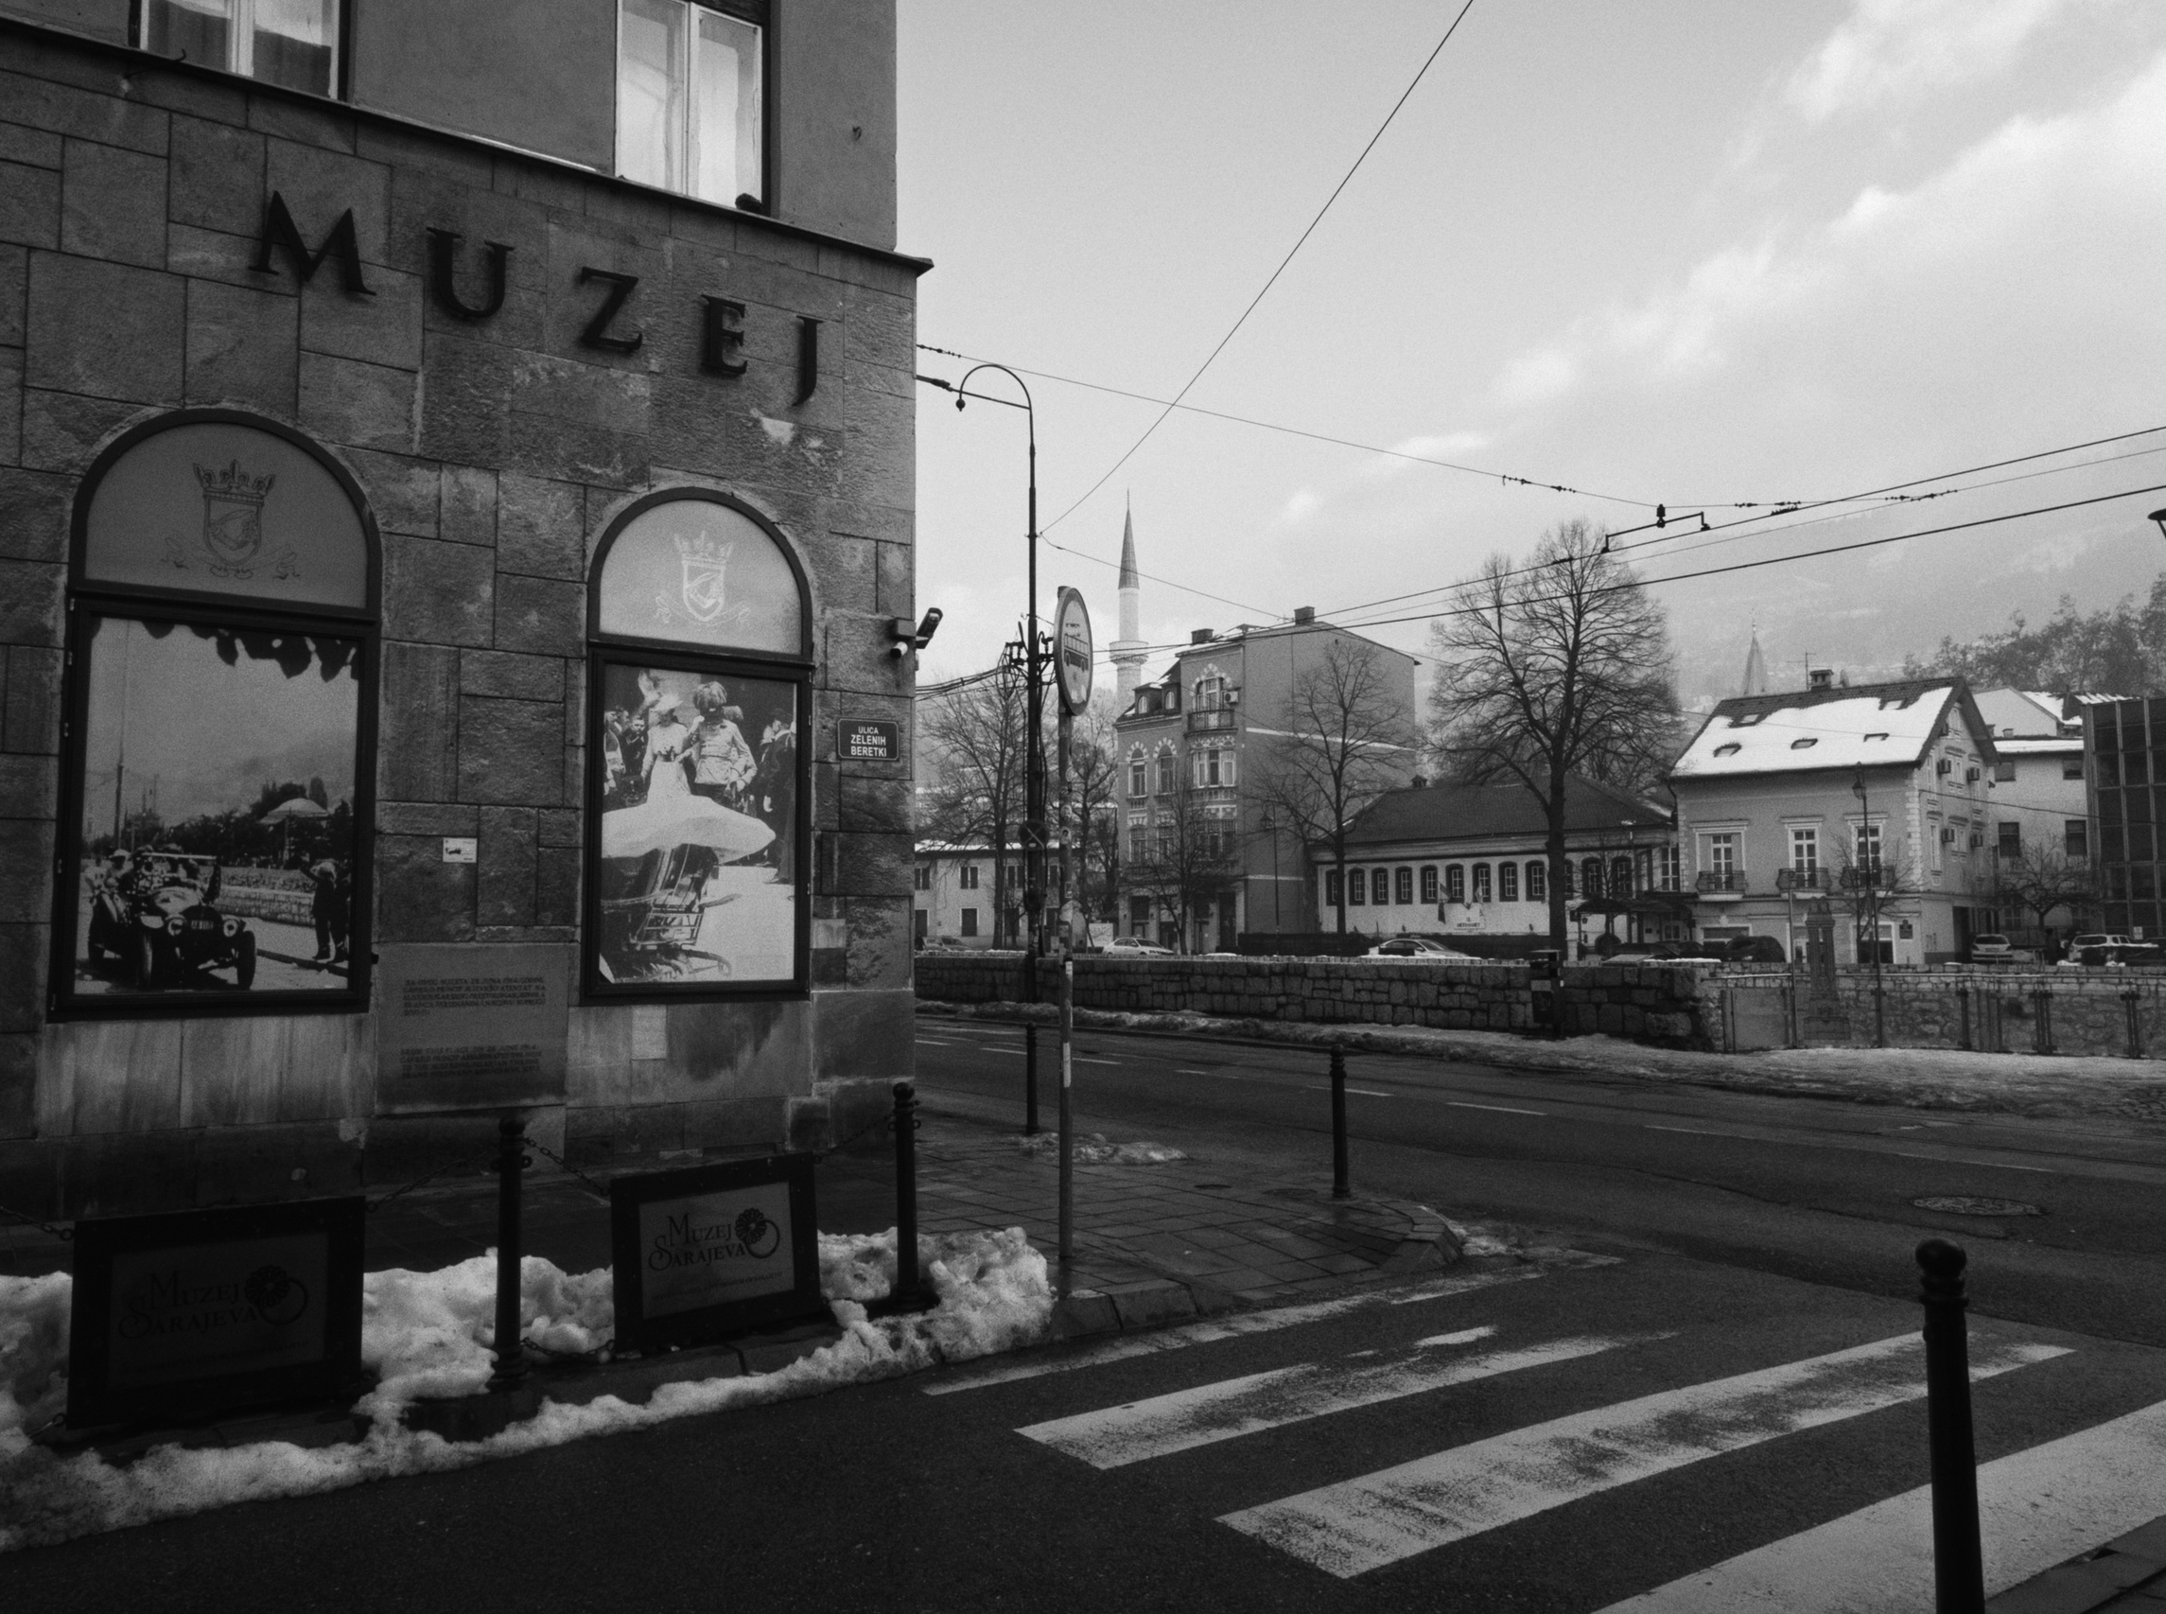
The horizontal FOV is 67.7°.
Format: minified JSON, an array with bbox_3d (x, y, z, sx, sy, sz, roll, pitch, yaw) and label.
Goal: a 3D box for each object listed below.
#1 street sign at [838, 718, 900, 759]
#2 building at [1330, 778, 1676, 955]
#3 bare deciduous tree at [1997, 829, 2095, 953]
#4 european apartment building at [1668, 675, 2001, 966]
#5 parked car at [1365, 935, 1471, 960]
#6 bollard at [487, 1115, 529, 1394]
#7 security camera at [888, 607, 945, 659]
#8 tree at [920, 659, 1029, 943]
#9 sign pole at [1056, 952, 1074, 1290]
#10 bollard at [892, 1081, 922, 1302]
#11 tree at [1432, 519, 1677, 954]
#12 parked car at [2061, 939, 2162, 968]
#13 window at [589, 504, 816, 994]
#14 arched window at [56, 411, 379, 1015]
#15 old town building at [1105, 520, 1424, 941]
[{"bbox_3d":[-1.525,-0.476,11.492,0.460,0.300,0.030,3,-6,-34],"label":"street sign"},{"bbox_3d":[22.203,3.038,78.702,10.000,9.400,19.633,4,-7,-41],"label":"building"},{"bbox_3d":[45.873,4.327,77.206,4.500,6.310,4.500,0,-5,0],"label":"bare deciduous tree"},{"bbox_3d":[37.962,0.972,81.978,11.600,14.200,13.500,-4,-6,40],"label":"european apartment building"},{"bbox_3d":[14.227,6.215,67.972,1.760,1.450,4.300,4,-6,-40],"label":"parked car"},{"bbox_3d":[-1.926,1.503,5.420,0.140,0.915,0.140,0,-5,0],"label":"bollard"},{"bbox_3d":[-1.208,-1.257,11.650,0.400,0.360,0.400,2,-5,-21],"label":"security camera"},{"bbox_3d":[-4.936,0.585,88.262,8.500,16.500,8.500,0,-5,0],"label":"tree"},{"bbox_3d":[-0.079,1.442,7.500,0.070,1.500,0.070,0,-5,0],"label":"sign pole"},{"bbox_3d":[-0.742,1.613,6.760,0.135,0.915,0.135,0,-5,0],"label":"bollard"},{"bbox_3d":[19.465,-2.742,67.747,10.200,19.040,10.200,0,-5,0],"label":"tree"},{"bbox_3d":[49.137,6.808,76.699,4.400,1.560,1.800,2,-5,-25],"label":"parked car"},{"bbox_3d":[-2.496,-0.429,10.774,1.580,3.460,0.200,3,-6,-34],"label":"window"},{"bbox_3d":[-4.891,-0.551,9.241,1.610,3.475,0.200,3,-6,-34],"label":"arched window"},{"bbox_3d":[10.882,-1.159,95.419,9.800,21.000,16.000,-5,-7,44],"label":"old town building"}]

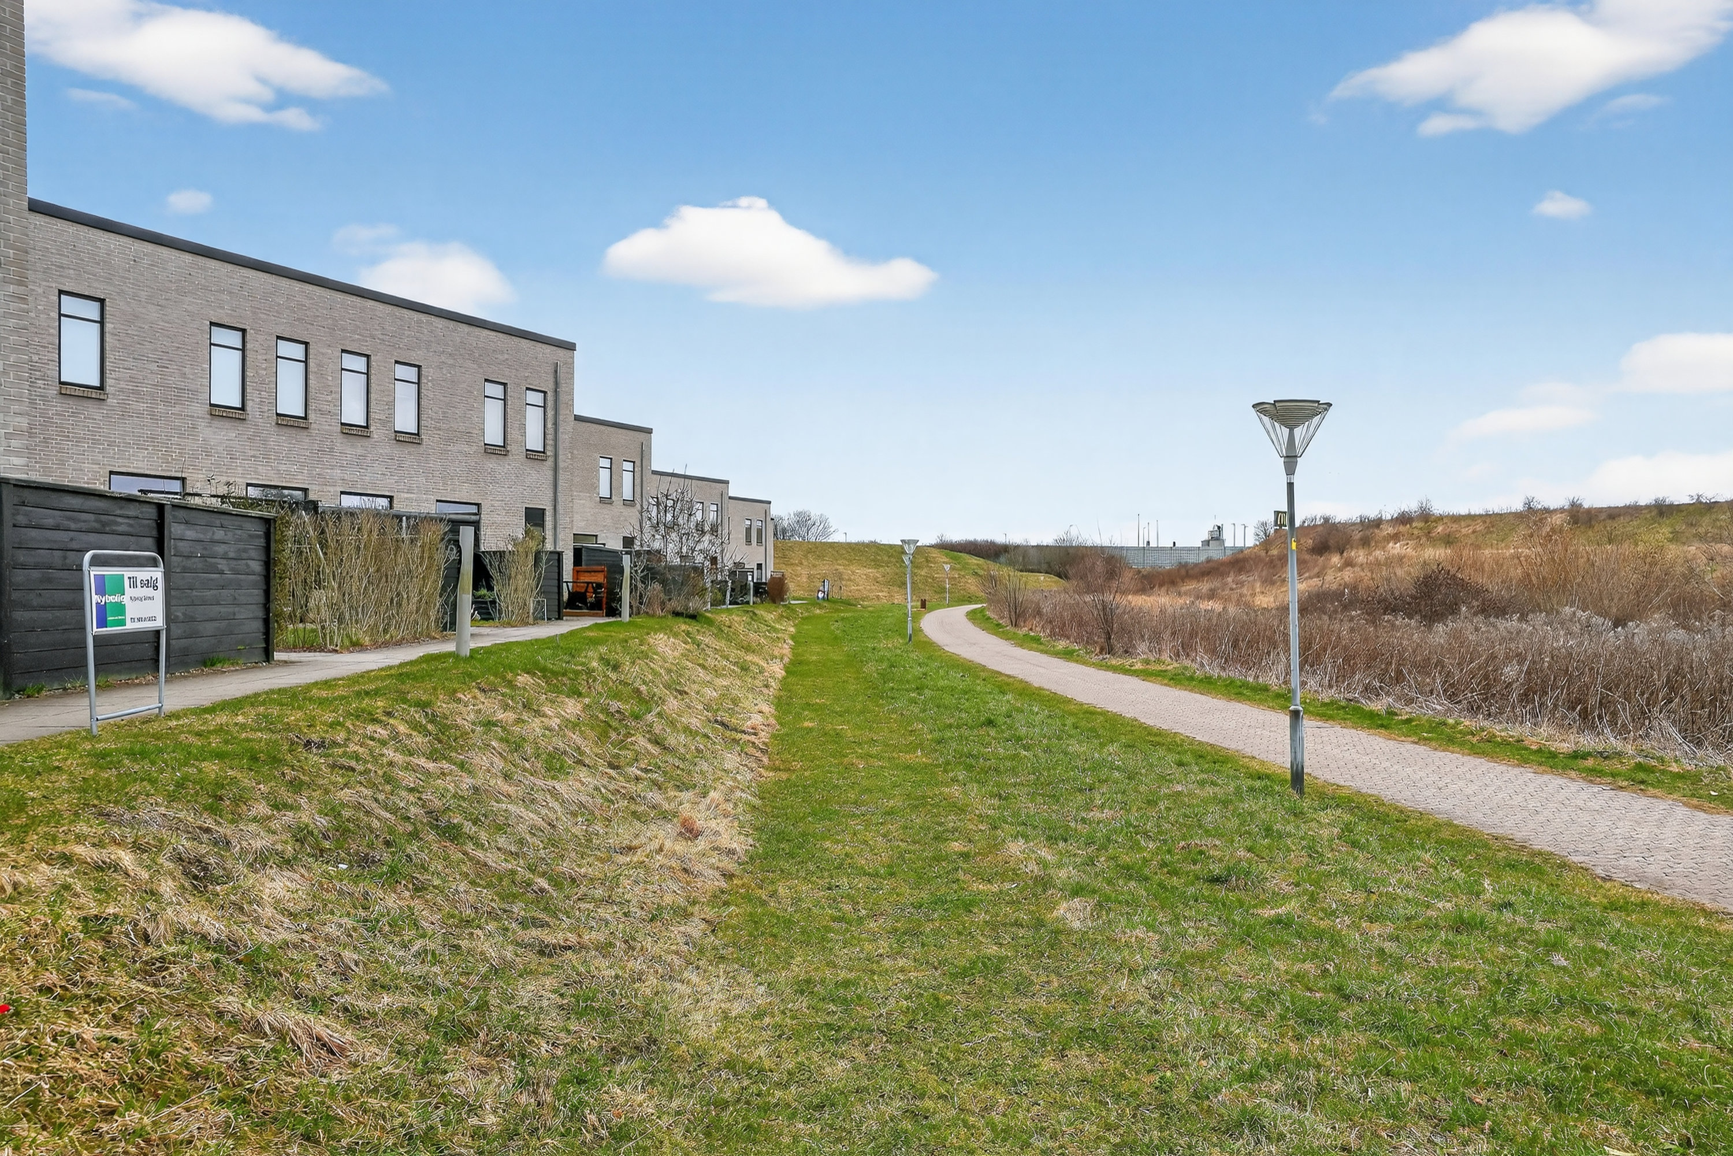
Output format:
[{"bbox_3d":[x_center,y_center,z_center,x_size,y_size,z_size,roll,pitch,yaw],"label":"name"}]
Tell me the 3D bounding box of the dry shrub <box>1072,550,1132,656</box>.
[{"bbox_3d":[6.069,0.628,31.000,1.550,2.650,1.600,0,-1,0],"label":"dry shrub"}]

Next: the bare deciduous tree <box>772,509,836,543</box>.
[{"bbox_3d":[-7.246,-4.569,140.000,7.200,7.200,7.000,0,-1,0],"label":"bare deciduous tree"}]

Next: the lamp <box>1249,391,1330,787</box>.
[{"bbox_3d":[3.473,0.176,9.800,0.610,3.200,0.610,0,-1,0],"label":"lamp"}]

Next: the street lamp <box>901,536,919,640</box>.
[{"bbox_3d":[1.343,0.399,37.300,0.580,3.200,0.580,0,-1,0],"label":"street lamp"}]

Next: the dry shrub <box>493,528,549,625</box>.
[{"bbox_3d":[-6.755,-0.026,23.500,1.100,1.900,1.100,0,-1,0],"label":"dry shrub"}]

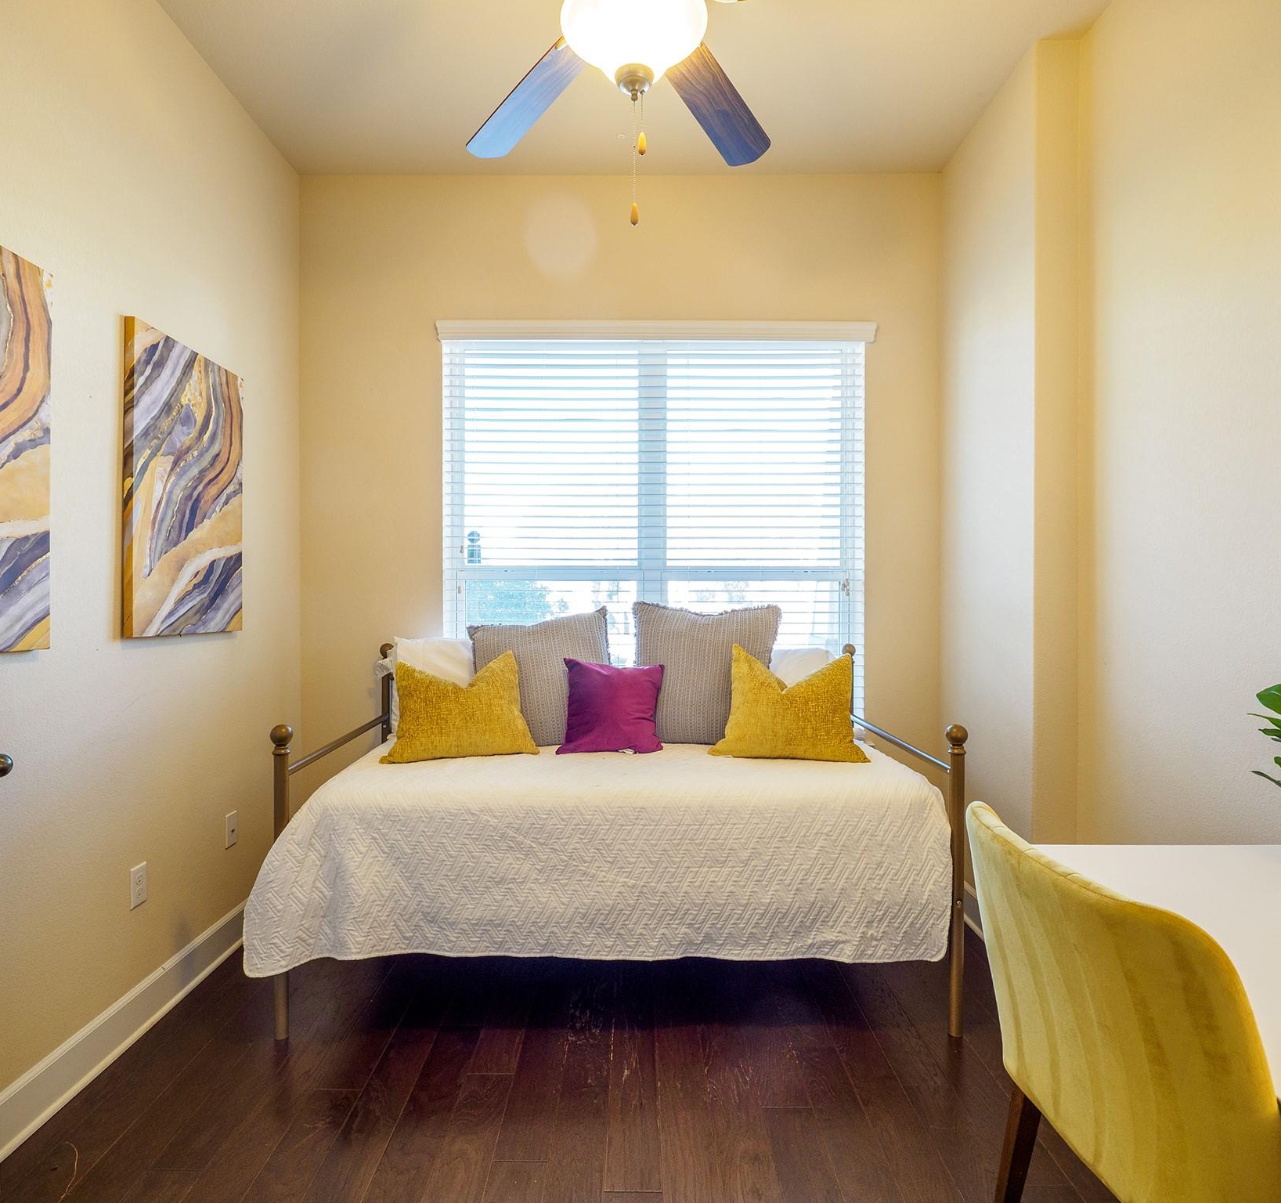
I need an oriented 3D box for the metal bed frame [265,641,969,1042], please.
[{"bbox_3d":[-0.067,0.711,2.617,1.980,1.070,1.033,0,1,0],"label":"metal bed frame"}]

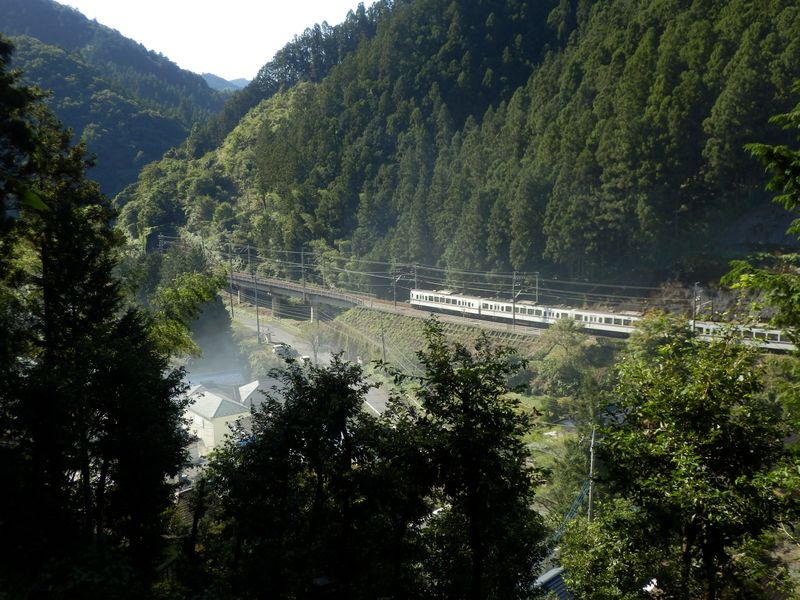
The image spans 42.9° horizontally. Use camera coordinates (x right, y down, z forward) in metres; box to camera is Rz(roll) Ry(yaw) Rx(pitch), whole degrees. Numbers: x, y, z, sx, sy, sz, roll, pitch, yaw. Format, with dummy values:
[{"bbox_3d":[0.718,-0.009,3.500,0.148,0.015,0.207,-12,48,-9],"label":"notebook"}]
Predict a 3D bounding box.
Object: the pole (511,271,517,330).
[{"bbox_3d":[18.450,0.121,164.000,0.330,9.690,0.330,-1,8,0],"label":"pole"}]

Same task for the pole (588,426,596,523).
[{"bbox_3d":[19.983,18.763,106.000,0.270,11.320,0.270,-1,8,0],"label":"pole"}]

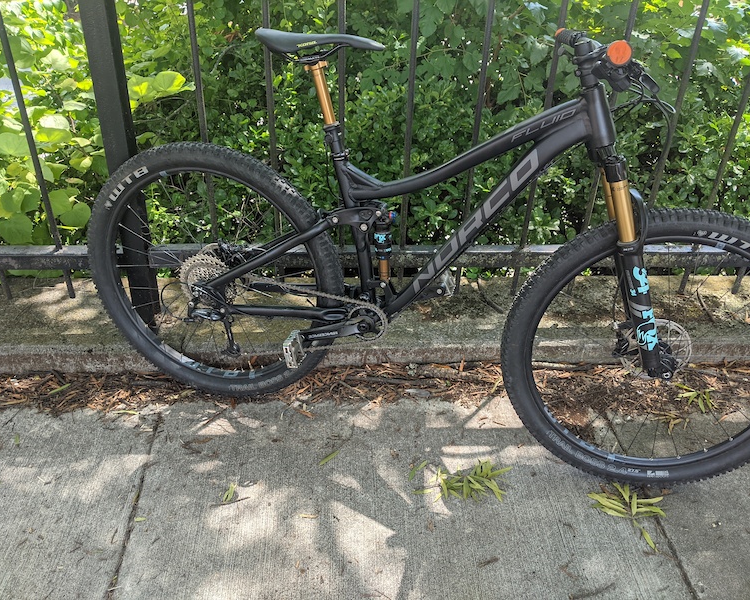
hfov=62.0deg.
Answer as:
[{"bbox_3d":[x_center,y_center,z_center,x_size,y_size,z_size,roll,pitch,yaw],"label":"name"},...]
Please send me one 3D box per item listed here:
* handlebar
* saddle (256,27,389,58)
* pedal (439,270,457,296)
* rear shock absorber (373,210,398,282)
[{"bbox_3d":[0.451,-0.495,1.263,0.135,0.100,0.770,8,26,6],"label":"handlebar"},{"bbox_3d":[-0.112,-0.559,1.380,0.275,0.062,0.143,11,26,10],"label":"saddle"},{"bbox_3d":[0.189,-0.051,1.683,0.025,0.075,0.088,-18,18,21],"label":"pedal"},{"bbox_3d":[0.025,-0.126,1.536,0.056,0.200,0.050,4,24,13],"label":"rear shock absorber"}]

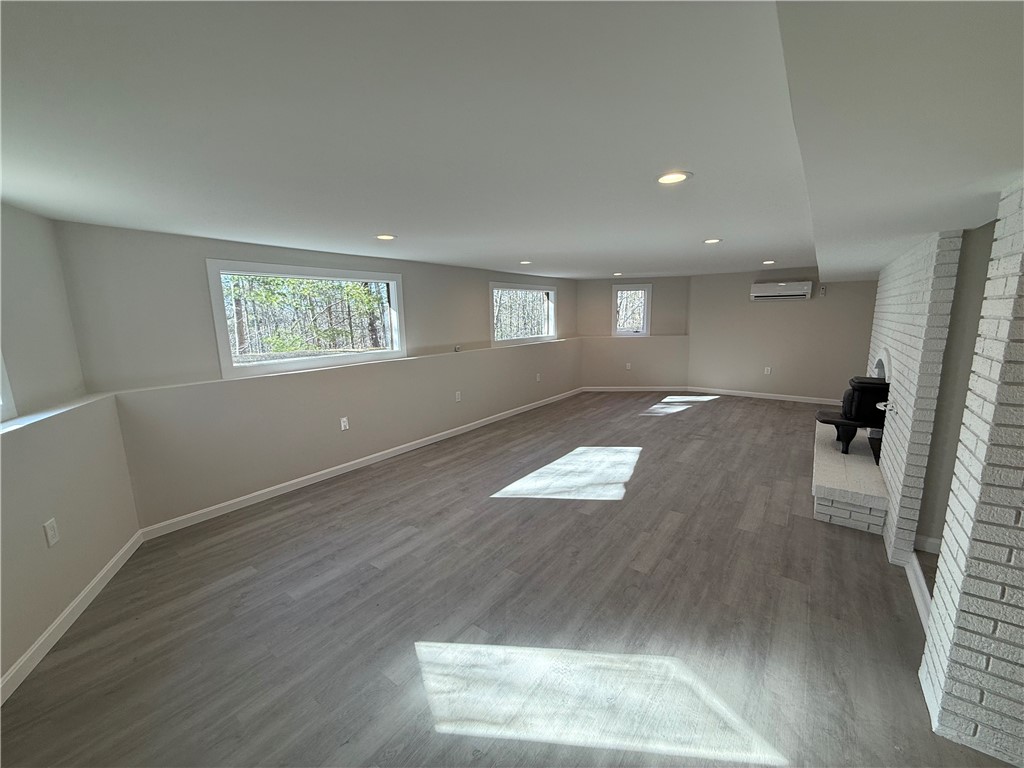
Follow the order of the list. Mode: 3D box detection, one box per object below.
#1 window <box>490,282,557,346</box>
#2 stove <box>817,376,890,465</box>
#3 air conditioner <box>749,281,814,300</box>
[{"bbox_3d":[0.217,-1.142,6.854,0.100,0.942,1.883,6,12,37],"label":"window"},{"bbox_3d":[3.168,0.285,3.795,0.590,0.650,0.540,6,12,37],"label":"stove"},{"bbox_3d":[4.525,-1.553,6.960,0.845,0.280,0.205,6,12,37],"label":"air conditioner"}]

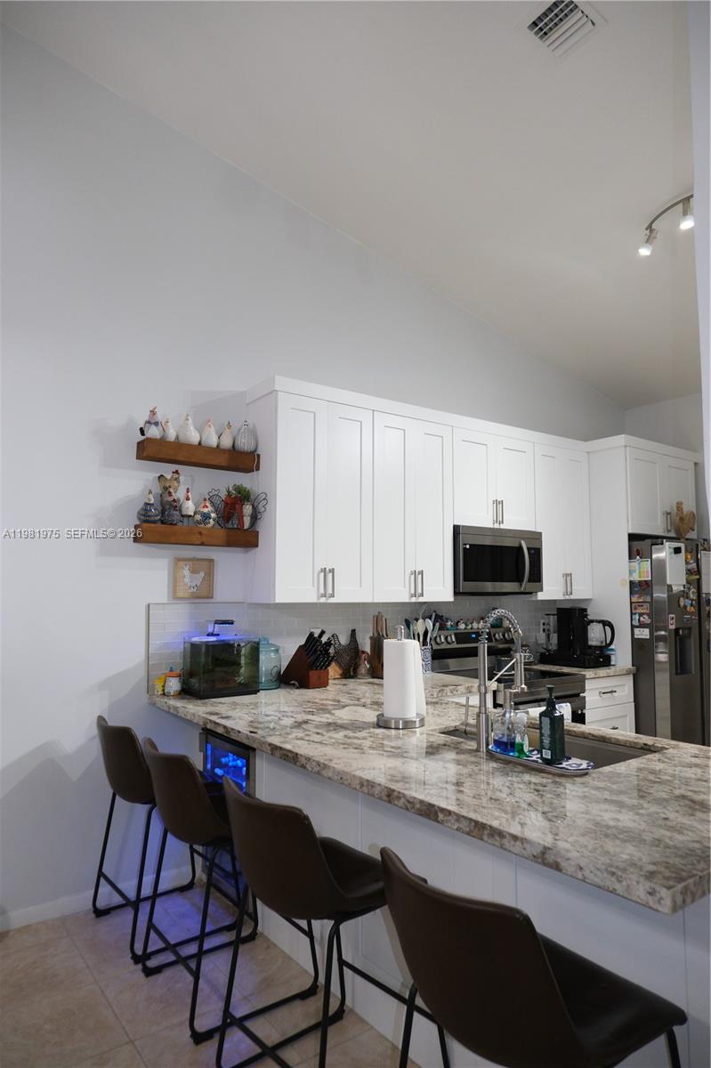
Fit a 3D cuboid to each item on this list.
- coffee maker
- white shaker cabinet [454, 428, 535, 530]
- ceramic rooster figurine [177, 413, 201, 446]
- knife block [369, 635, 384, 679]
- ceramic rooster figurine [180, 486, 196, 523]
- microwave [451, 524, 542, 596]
[{"bbox_3d":[1.528,0.716,4.757,0.265,0.382,0.380,4,-6,-36],"label":"coffee maker"},{"bbox_3d":[0.801,-0.324,4.466,0.766,0.603,0.325,4,-6,-36],"label":"white shaker cabinet"},{"bbox_3d":[-0.829,-0.514,3.394,0.111,0.172,0.115,2,-5,-21],"label":"ceramic rooster figurine"},{"bbox_3d":[0.156,0.711,3.980,0.110,0.250,0.130,4,-6,-36],"label":"knife block"},{"bbox_3d":[-0.827,-0.130,3.364,0.070,0.199,0.085,2,-5,-18],"label":"ceramic rooster figurine"},{"bbox_3d":[0.824,0.181,4.392,0.762,0.417,0.405,4,-6,-36],"label":"microwave"}]

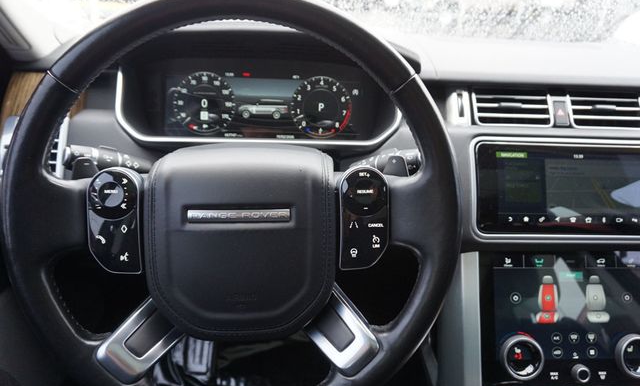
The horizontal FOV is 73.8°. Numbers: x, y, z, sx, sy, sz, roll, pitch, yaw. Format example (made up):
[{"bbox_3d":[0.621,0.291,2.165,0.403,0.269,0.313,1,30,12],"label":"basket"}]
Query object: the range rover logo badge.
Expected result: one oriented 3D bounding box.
[{"bbox_3d":[-0.069,0.019,0.363,0.088,0.011,0.004,1,-4,-5],"label":"range rover logo badge"}]

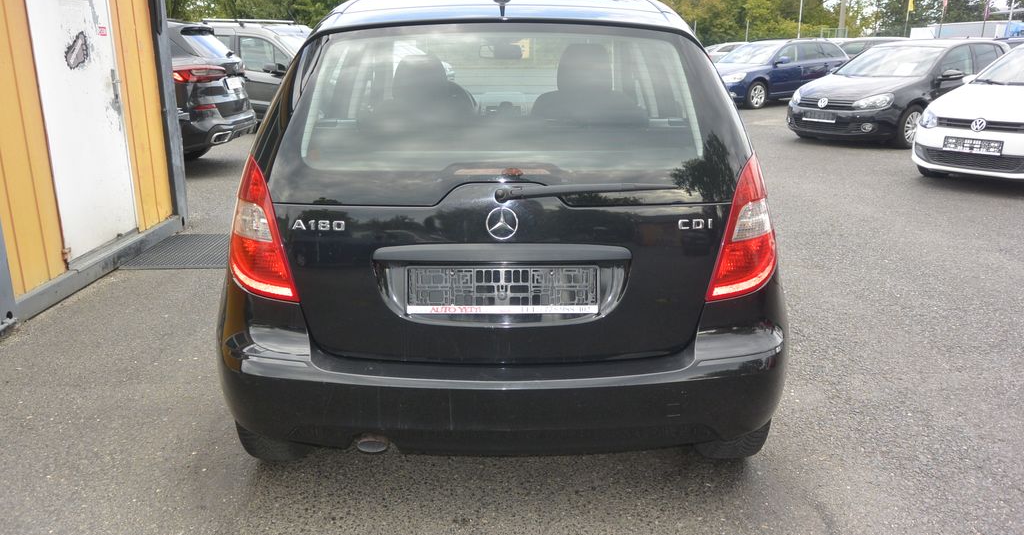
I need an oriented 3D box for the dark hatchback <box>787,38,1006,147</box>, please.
[{"bbox_3d":[6.000,-2.674,11.638,4.200,1.480,1.800,-10,19,-32],"label":"dark hatchback"}]

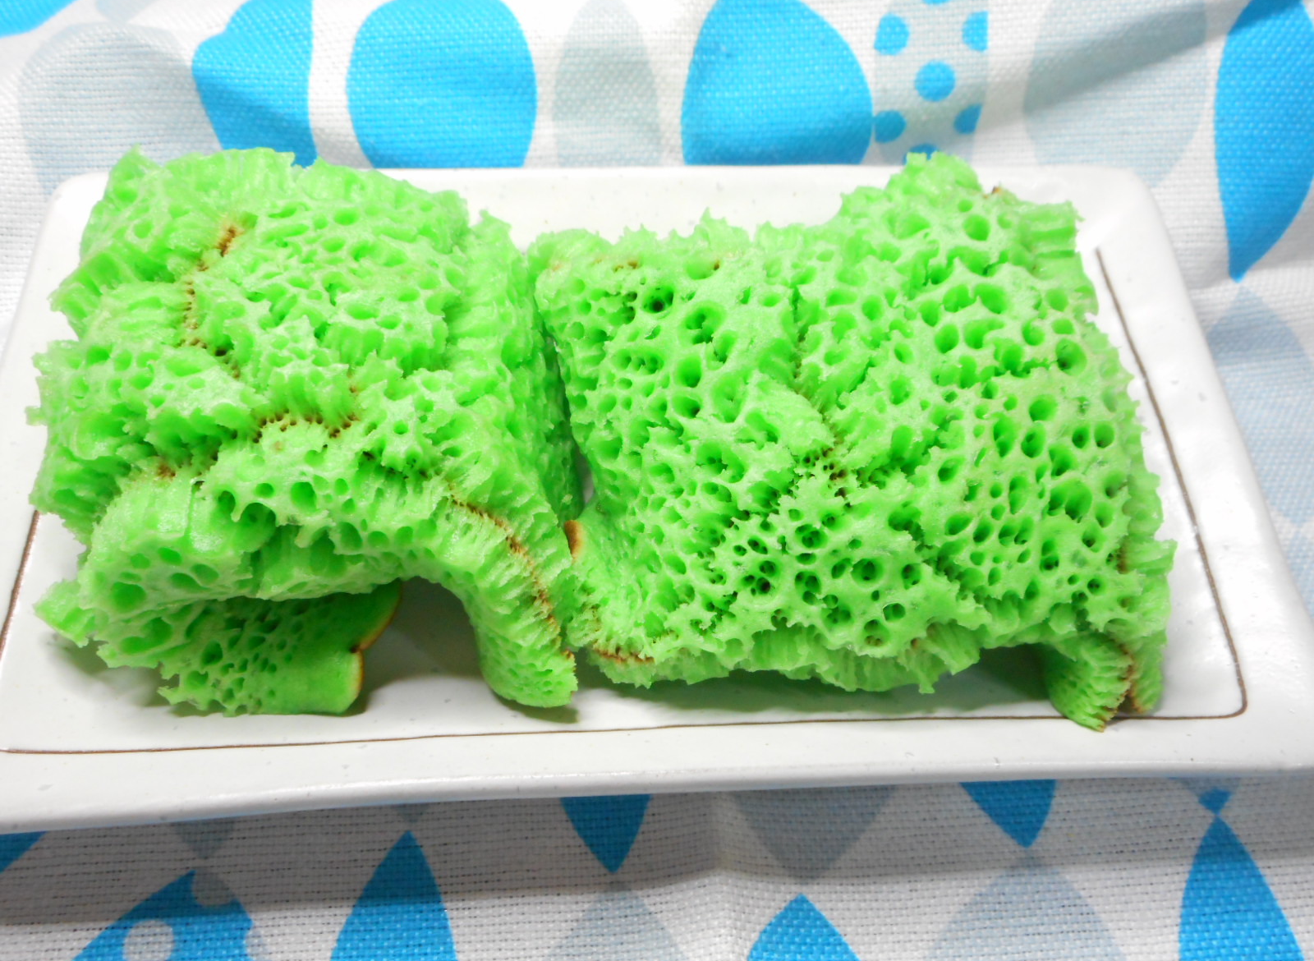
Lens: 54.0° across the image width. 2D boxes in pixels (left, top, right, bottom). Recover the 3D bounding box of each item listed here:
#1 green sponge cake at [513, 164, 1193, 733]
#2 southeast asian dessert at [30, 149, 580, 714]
[{"bbox_3d":[0.027,-0.008,0.220,0.095,0.044,0.086,-2,57,-3],"label":"green sponge cake"},{"bbox_3d":[-0.050,-0.009,0.216,0.076,0.048,0.081,-1,57,-2],"label":"southeast asian dessert"}]

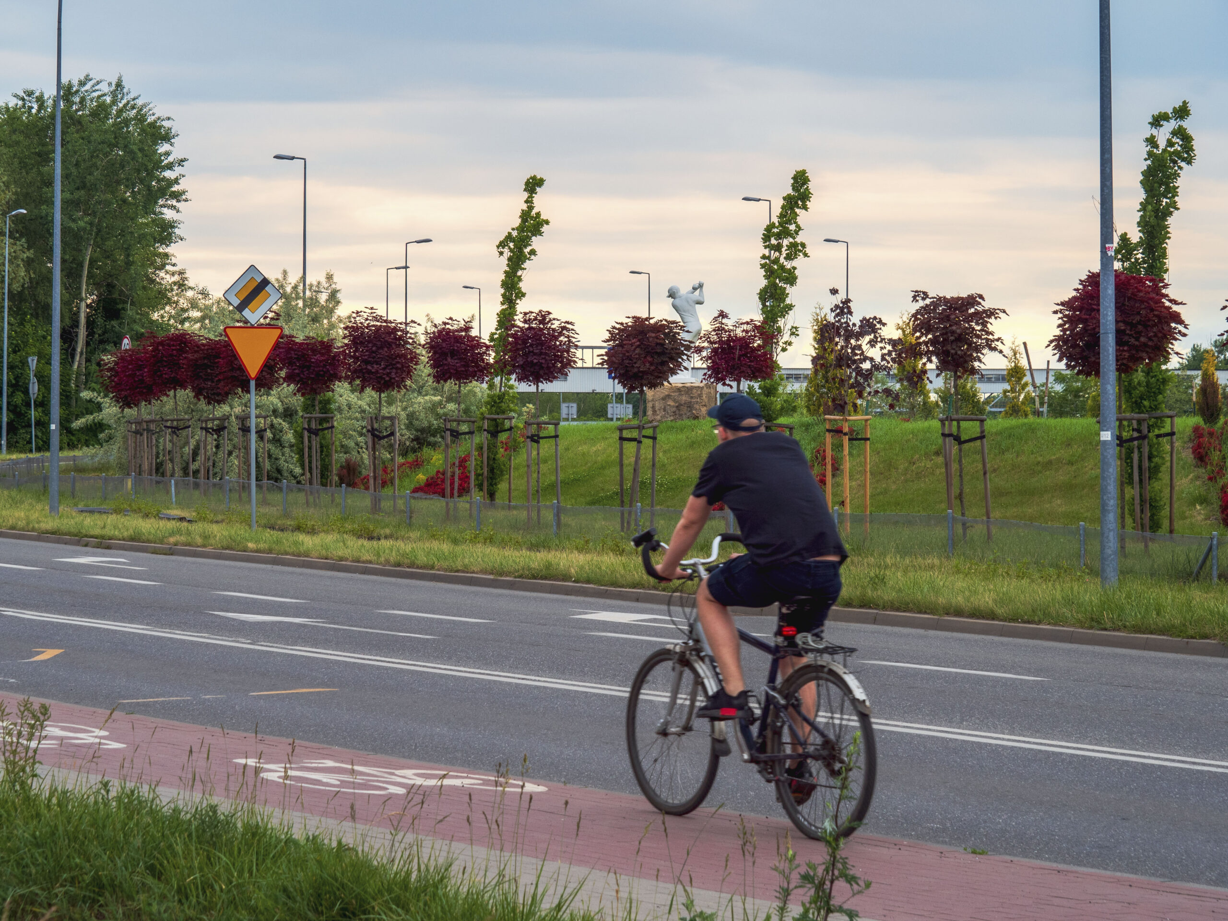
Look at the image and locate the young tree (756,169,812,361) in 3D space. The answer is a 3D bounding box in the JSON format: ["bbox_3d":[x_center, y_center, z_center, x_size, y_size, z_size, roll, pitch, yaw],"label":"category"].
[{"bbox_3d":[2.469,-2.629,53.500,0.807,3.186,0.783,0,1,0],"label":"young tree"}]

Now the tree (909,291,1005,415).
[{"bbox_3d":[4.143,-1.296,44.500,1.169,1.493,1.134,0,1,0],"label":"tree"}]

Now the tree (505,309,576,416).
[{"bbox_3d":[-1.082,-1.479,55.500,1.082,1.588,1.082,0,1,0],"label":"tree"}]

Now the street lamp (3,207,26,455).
[{"bbox_3d":[-24.158,-5.211,149.000,0.850,9.996,0.350,0,1,9],"label":"street lamp"}]

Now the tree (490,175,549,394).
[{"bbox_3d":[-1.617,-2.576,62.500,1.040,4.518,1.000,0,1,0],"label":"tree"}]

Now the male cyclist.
[{"bbox_3d":[0.540,0.510,14.810,0.540,1.570,0.880,0,1,-32],"label":"male cyclist"}]

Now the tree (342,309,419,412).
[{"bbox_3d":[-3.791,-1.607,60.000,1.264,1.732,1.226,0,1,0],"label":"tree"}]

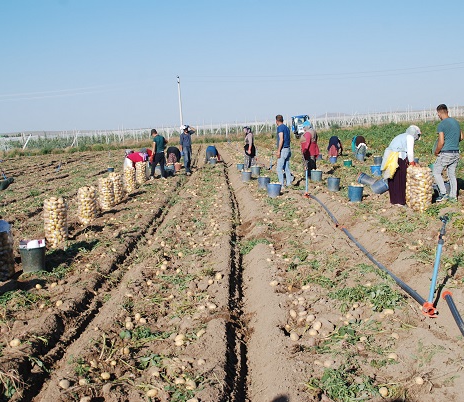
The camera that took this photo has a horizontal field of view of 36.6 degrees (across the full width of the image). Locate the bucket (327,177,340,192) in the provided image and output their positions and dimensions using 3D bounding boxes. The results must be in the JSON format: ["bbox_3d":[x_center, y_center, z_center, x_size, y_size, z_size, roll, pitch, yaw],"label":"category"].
[{"bbox_3d":[2.356,-0.395,16.182,0.290,0.320,0.290,-3,6,0],"label":"bucket"}]

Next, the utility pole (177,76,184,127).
[{"bbox_3d":[-8.120,-15.065,111.463,0.400,9.600,0.380,-4,6,0],"label":"utility pole"}]

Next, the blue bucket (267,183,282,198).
[{"bbox_3d":[0.957,-0.242,15.783,0.310,0.310,0.310,-3,6,0],"label":"blue bucket"}]

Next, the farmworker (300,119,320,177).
[{"bbox_3d":[2.116,-1.383,18.900,0.480,1.580,0.520,-2,7,9],"label":"farmworker"}]

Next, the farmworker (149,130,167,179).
[{"bbox_3d":[-2.454,-1.549,23.500,0.560,1.730,0.420,-7,7,-27],"label":"farmworker"}]

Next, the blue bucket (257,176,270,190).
[{"bbox_3d":[0.784,-0.427,16.900,0.300,0.285,0.300,-4,7,0],"label":"blue bucket"}]

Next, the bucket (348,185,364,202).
[{"bbox_3d":[2.309,-0.134,13.000,0.285,0.300,0.285,-3,6,0],"label":"bucket"}]

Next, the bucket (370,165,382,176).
[{"bbox_3d":[3.780,-0.781,18.300,0.290,0.280,0.290,-3,6,0],"label":"bucket"}]

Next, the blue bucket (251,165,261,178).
[{"bbox_3d":[0.776,-0.941,22.200,0.280,0.280,0.280,-3,6,0],"label":"blue bucket"}]

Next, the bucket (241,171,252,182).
[{"bbox_3d":[0.429,-0.667,19.400,0.285,0.275,0.285,-4,7,0],"label":"bucket"}]

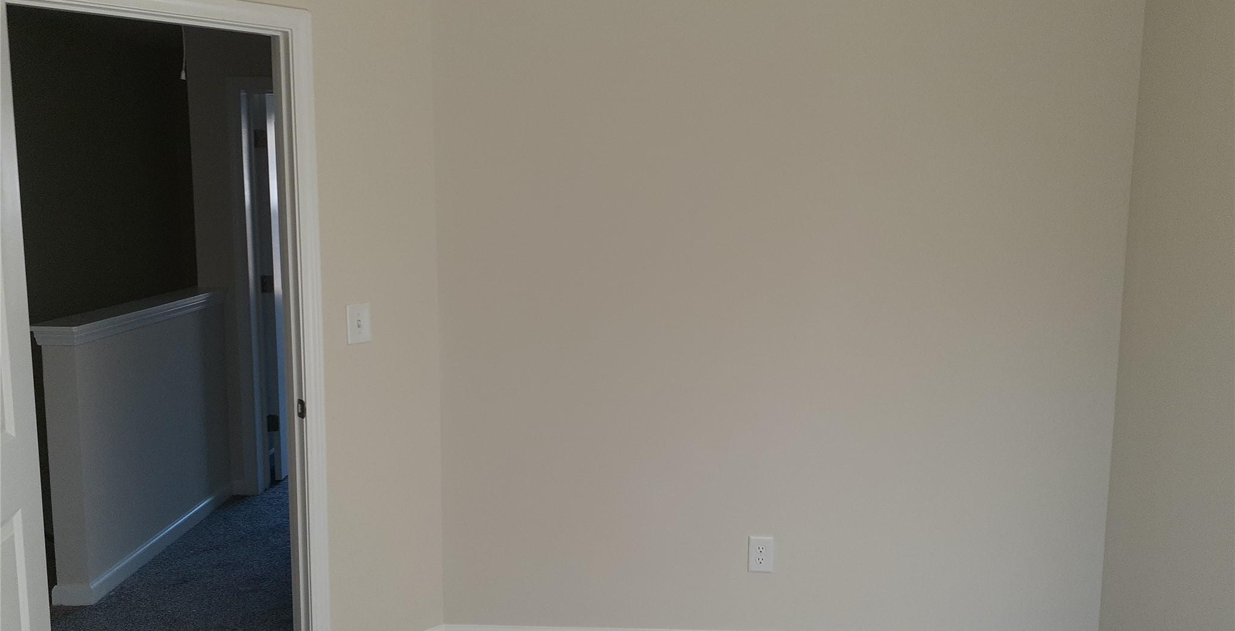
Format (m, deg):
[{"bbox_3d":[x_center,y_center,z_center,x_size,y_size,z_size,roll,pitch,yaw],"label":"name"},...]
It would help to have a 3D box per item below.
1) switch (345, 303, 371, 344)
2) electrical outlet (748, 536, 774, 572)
[{"bbox_3d":[-0.814,0.027,3.034,0.081,0.124,0.014,-6,10,-43],"label":"switch"},{"bbox_3d":[0.492,0.820,3.305,0.081,0.124,0.009,1,7,2],"label":"electrical outlet"}]

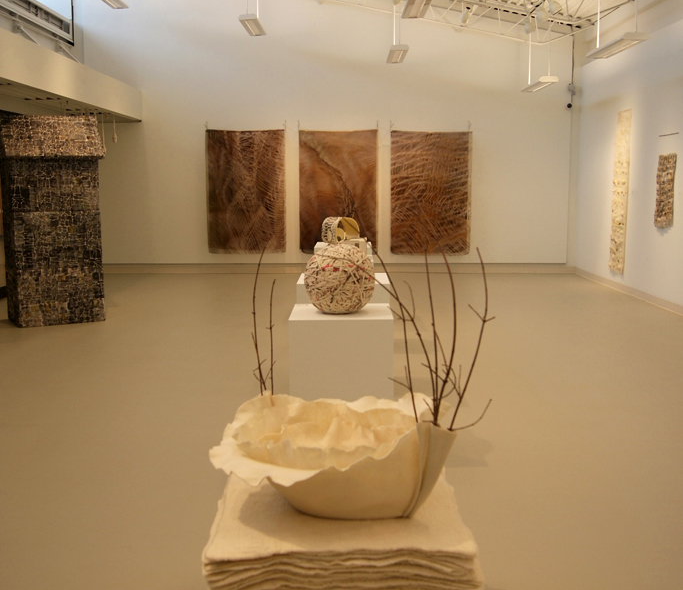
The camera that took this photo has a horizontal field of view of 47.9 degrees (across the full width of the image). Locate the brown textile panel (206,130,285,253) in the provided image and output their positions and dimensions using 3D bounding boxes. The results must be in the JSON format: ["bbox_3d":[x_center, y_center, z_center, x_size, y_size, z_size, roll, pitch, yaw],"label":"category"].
[{"bbox_3d":[-1.648,-1.774,13.283,1.320,2.117,0.050,0,8,0],"label":"brown textile panel"}]

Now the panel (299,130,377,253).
[{"bbox_3d":[-0.053,-1.774,13.283,1.347,2.117,0.050,0,8,0],"label":"panel"}]

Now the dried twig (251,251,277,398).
[{"bbox_3d":[-0.267,0.092,2.660,0.085,0.515,0.100,0,8,0],"label":"dried twig"}]

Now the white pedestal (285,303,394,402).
[{"bbox_3d":[0.005,0.469,4.804,0.610,0.745,0.600,0,8,0],"label":"white pedestal"}]

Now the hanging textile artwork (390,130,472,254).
[{"bbox_3d":[1.556,-1.765,13.284,1.436,2.117,0.050,0,8,0],"label":"hanging textile artwork"}]

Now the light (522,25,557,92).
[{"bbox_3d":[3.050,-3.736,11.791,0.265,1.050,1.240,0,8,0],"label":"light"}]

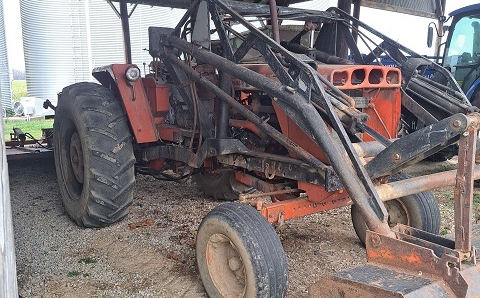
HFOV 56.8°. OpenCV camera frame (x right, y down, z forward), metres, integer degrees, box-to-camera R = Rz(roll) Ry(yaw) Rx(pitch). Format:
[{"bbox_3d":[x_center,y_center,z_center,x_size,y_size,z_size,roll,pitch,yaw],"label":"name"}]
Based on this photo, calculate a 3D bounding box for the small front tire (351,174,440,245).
[{"bbox_3d":[1.390,0.619,4.011,0.271,0.790,0.794,-8,12,-38],"label":"small front tire"}]

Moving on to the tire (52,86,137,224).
[{"bbox_3d":[-1.679,0.078,5.014,0.457,1.592,1.600,-7,12,-35],"label":"tire"}]

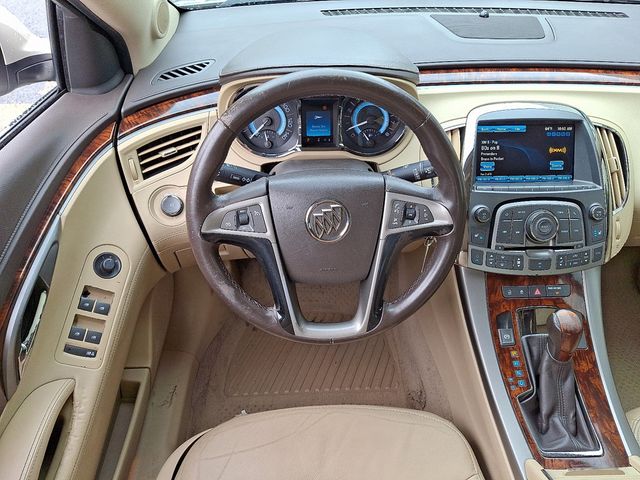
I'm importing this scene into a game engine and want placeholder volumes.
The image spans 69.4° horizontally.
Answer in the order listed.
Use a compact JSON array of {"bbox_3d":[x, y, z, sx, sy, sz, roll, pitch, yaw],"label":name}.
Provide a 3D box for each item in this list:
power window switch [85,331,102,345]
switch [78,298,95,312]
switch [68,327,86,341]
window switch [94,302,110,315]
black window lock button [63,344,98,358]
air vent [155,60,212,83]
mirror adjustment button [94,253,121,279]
[{"bbox_3d":[-0.297,0.128,0.608,0.018,0.010,0.016,18,66,-23],"label":"power window switch"},{"bbox_3d":[-0.310,0.086,0.615,0.018,0.010,0.016,18,66,-23],"label":"switch"},{"bbox_3d":[-0.315,0.122,0.600,0.018,0.010,0.016,18,66,-23],"label":"switch"},{"bbox_3d":[-0.293,0.092,0.623,0.018,0.010,0.016,18,66,-23],"label":"window switch"},{"bbox_3d":[-0.308,0.144,0.597,0.038,0.008,0.009,18,66,-23],"label":"black window lock button"},{"bbox_3d":[-0.263,-0.325,0.899,0.125,0.013,0.038,-28,46,-23],"label":"air vent"},{"bbox_3d":[-0.291,0.034,0.635,0.037,0.018,0.037,10,69,-26],"label":"mirror adjustment button"}]

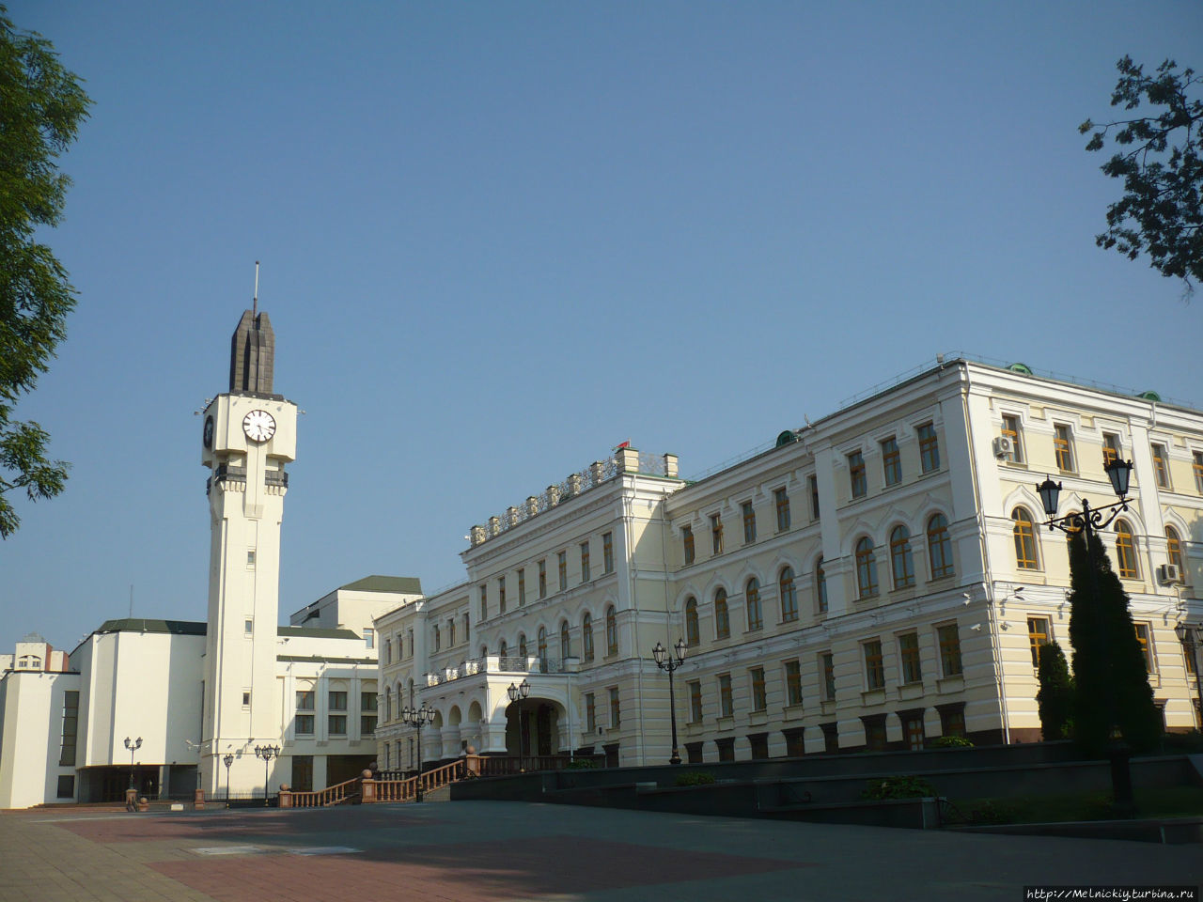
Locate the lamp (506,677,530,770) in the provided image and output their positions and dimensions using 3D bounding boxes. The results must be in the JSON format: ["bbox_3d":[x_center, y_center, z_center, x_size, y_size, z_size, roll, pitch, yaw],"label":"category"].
[{"bbox_3d":[-3.597,12.443,54.130,0.420,4.450,1.620,7,-19,-30],"label":"lamp"}]

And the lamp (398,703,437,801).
[{"bbox_3d":[-8.885,14.702,59.276,1.650,4.700,1.650,7,-19,-30],"label":"lamp"}]

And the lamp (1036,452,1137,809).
[{"bbox_3d":[7.218,2.704,17.544,0.420,5.000,1.720,7,-19,-30],"label":"lamp"}]

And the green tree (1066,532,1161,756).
[{"bbox_3d":[9.540,3.691,22.801,1.550,4.250,1.550,7,-19,-30],"label":"green tree"}]

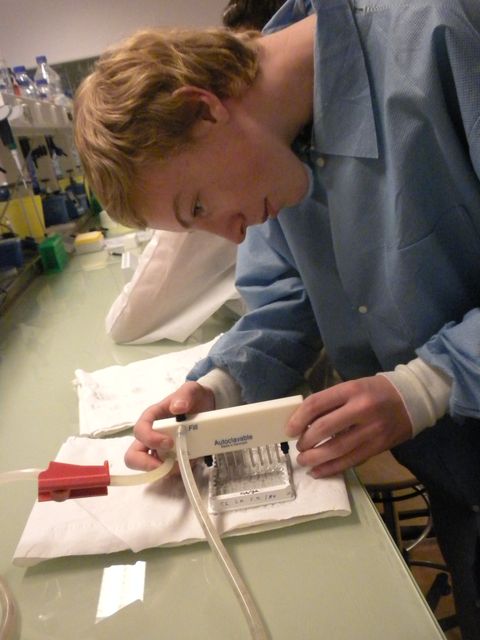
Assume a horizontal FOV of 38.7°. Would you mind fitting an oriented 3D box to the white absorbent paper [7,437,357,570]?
[{"bbox_3d":[-0.057,0.169,0.757,0.318,0.014,0.258,-9,16,1],"label":"white absorbent paper"}]

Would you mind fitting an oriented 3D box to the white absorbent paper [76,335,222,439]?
[{"bbox_3d":[-0.096,0.087,1.054,0.310,0.014,0.262,-14,17,-13],"label":"white absorbent paper"}]

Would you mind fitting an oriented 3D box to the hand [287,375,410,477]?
[{"bbox_3d":[0.111,0.108,0.700,0.128,0.088,0.088,-9,16,4],"label":"hand"}]

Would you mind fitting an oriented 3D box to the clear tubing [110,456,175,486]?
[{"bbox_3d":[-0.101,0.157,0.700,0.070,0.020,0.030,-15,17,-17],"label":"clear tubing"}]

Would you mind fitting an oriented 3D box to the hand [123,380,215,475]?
[{"bbox_3d":[-0.074,0.118,0.742,0.112,0.092,0.082,-21,20,-34],"label":"hand"}]

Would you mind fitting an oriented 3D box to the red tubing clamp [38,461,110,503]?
[{"bbox_3d":[-0.167,0.163,0.690,0.073,0.033,0.024,-10,16,-2],"label":"red tubing clamp"}]

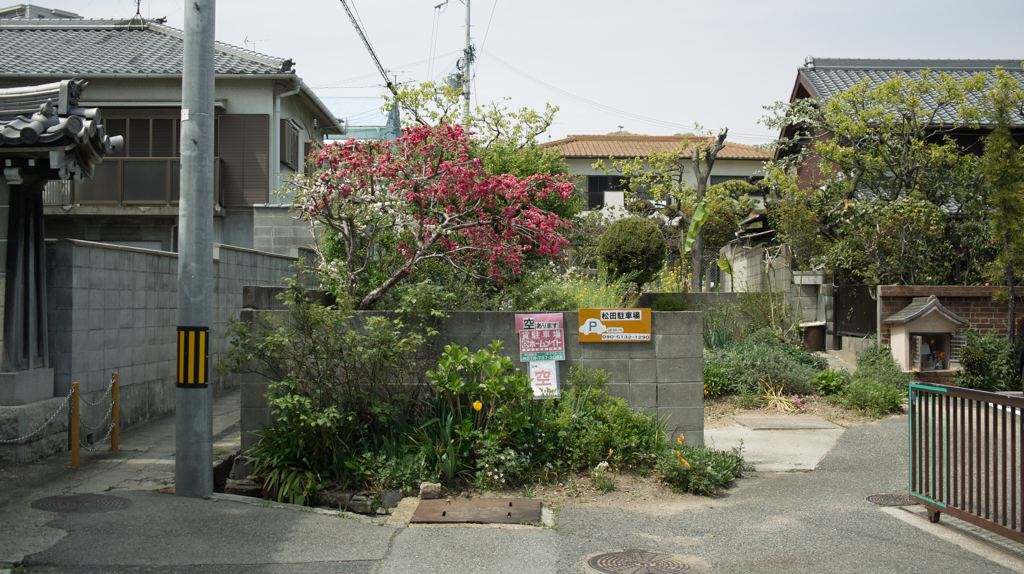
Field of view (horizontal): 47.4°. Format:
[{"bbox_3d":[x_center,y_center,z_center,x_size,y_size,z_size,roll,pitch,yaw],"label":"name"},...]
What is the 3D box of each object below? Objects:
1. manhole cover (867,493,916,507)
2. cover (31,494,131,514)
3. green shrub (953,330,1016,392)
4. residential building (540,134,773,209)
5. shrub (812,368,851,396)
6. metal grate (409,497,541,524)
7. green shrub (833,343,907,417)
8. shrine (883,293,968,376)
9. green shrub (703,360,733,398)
[{"bbox_3d":[2.895,1.629,8.800,0.440,0.040,0.440,-1,1,0],"label":"manhole cover"},{"bbox_3d":[-2.971,1.520,8.050,0.650,0.040,0.650,3,0,0],"label":"cover"},{"bbox_3d":[5.520,0.850,13.600,0.660,0.740,0.660,0,-1,0],"label":"green shrub"},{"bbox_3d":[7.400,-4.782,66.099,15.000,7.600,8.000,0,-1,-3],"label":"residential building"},{"bbox_3d":[3.809,1.139,13.900,0.450,0.360,0.450,0,-1,0],"label":"shrub"},{"bbox_3d":[-0.239,1.599,8.200,0.890,0.050,0.700,0,2,1],"label":"metal grate"},{"bbox_3d":[4.040,1.040,13.150,0.780,0.780,0.820,0,-1,0],"label":"green shrub"},{"bbox_3d":[4.860,0.545,13.650,0.760,0.910,0.700,0,-1,0],"label":"shrine"},{"bbox_3d":[2.310,1.055,13.300,0.450,0.450,0.450,0,-1,0],"label":"green shrub"}]

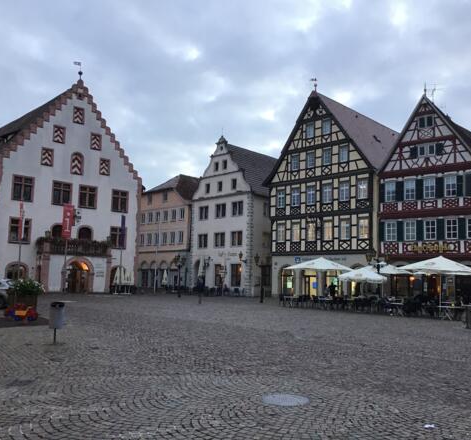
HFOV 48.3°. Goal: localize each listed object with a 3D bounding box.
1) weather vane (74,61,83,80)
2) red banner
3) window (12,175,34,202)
[{"bbox_3d":[-16.380,-15.433,54.644,0.977,1.959,0.450,4,-7,-17],"label":"weather vane"},{"bbox_3d":[-13.186,0.118,41.500,0.930,2.650,0.080,5,-7,-30],"label":"red banner"},{"bbox_3d":[-20.613,-3.050,51.140,1.868,2.482,0.250,7,-9,-42],"label":"window"}]

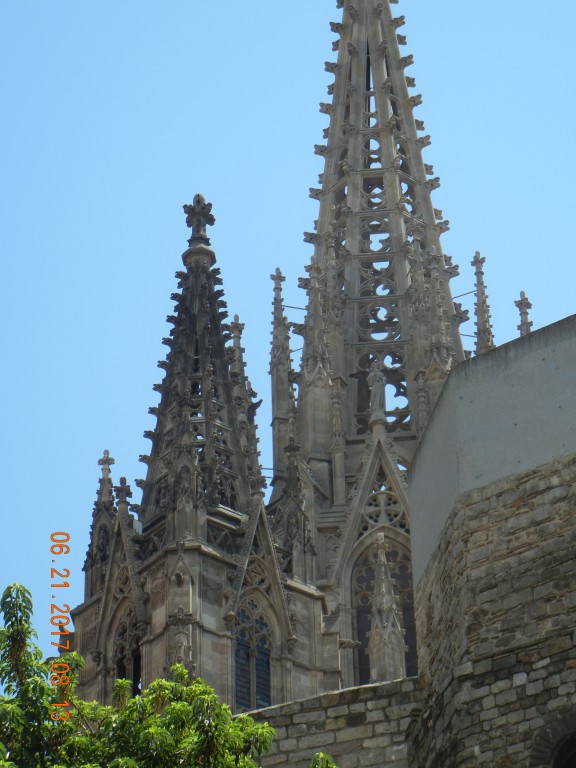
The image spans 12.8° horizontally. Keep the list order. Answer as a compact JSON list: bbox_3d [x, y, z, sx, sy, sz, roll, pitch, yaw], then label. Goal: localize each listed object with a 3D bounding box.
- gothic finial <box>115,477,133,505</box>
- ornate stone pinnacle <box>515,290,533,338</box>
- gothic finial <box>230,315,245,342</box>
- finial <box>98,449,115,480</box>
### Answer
[{"bbox_3d":[-3.918,2.537,61.297,0.380,0.780,0.380,25,-43,-31],"label":"gothic finial"},{"bbox_3d":[7.449,-2.230,81.408,0.500,1.800,0.500,-18,-39,22],"label":"ornate stone pinnacle"},{"bbox_3d":[-1.604,-1.763,81.742,0.420,1.100,0.420,9,-37,-14],"label":"gothic finial"},{"bbox_3d":[-4.502,1.997,63.840,0.400,0.920,0.400,-4,-36,4],"label":"finial"}]

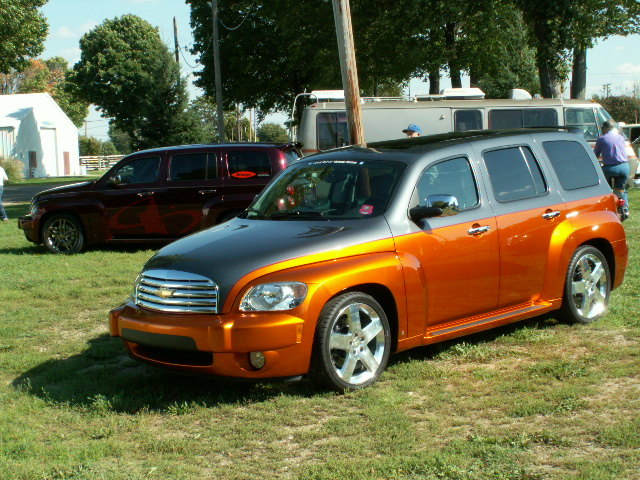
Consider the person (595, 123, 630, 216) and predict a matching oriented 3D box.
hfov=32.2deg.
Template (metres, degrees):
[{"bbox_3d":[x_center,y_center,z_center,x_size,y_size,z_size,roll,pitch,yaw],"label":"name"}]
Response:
[{"bbox_3d":[4.712,-1.154,17.900,0.600,1.550,0.650,-2,5,-10],"label":"person"}]

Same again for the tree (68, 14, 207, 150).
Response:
[{"bbox_3d":[-13.161,-10.565,80.000,9.900,11.400,9.500,-2,5,-10],"label":"tree"}]

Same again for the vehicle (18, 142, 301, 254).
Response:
[{"bbox_3d":[-2.165,-0.645,16.100,4.470,1.570,1.770,0,5,12],"label":"vehicle"}]

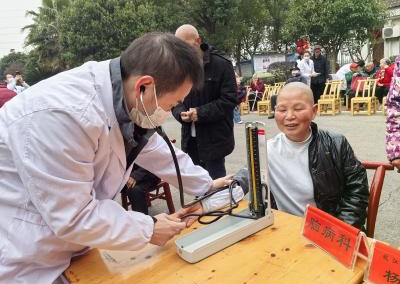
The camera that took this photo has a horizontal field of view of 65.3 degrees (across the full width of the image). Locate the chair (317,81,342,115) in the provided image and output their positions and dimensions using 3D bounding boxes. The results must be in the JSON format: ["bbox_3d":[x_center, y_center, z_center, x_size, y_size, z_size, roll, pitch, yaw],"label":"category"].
[{"bbox_3d":[3.244,-1.079,7.781,0.410,0.800,0.400,-17,15,-40],"label":"chair"}]

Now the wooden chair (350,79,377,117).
[{"bbox_3d":[3.802,-1.031,7.222,0.410,0.800,0.400,-17,15,-40],"label":"wooden chair"}]

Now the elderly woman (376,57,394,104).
[{"bbox_3d":[4.855,-1.548,8.122,0.660,1.200,0.500,-17,15,-40],"label":"elderly woman"}]

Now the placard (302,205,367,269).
[{"bbox_3d":[0.384,0.262,0.905,0.068,0.098,0.205,-11,12,-18],"label":"placard"}]

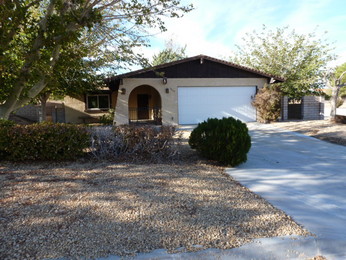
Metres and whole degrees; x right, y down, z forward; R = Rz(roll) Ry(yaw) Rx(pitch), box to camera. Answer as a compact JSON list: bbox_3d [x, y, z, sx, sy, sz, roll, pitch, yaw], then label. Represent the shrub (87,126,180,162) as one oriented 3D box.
[{"bbox_3d":[-1.030,0.290,6.300,2.300,0.900,1.150,-1,7,0],"label":"shrub"}]

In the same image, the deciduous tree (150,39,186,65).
[{"bbox_3d":[-0.550,-6.100,27.500,5.200,8.400,5.000,-1,7,0],"label":"deciduous tree"}]

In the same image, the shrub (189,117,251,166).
[{"bbox_3d":[1.190,0.200,6.100,1.500,1.100,1.450,-1,7,0],"label":"shrub"}]

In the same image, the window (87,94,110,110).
[{"bbox_3d":[-5.720,-2.150,18.500,1.770,1.200,0.120,-2,7,-9],"label":"window"}]

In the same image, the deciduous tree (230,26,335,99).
[{"bbox_3d":[9.150,-4.700,20.200,8.500,7.300,8.000,-1,7,0],"label":"deciduous tree"}]

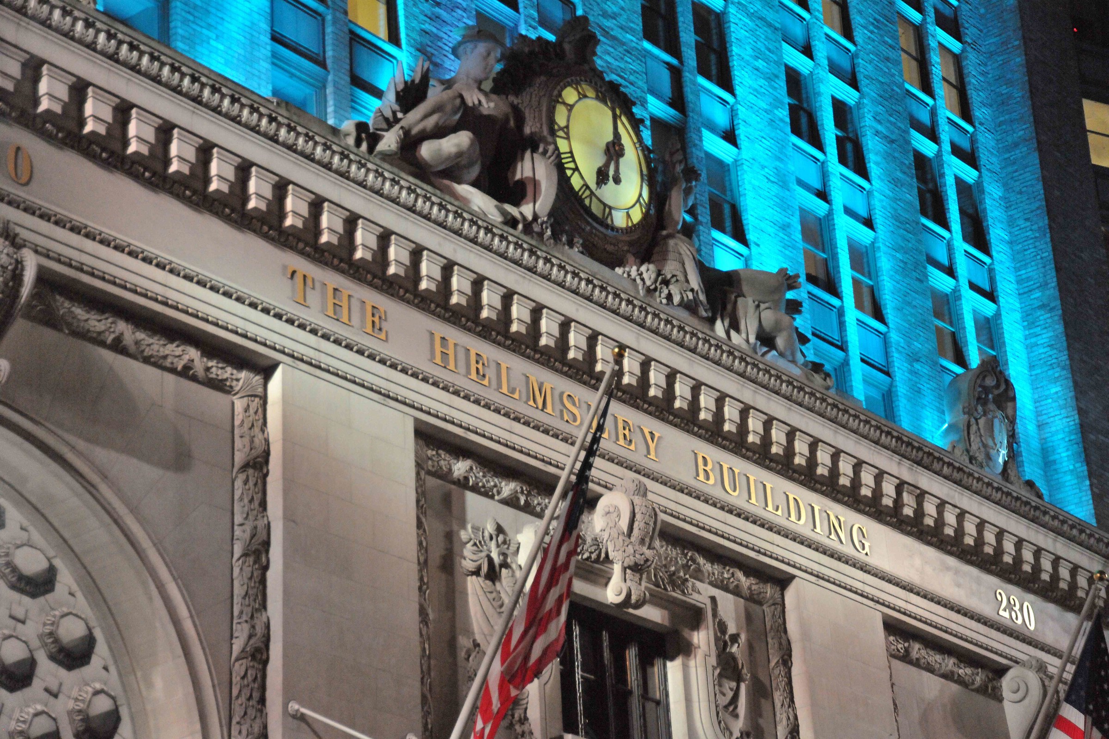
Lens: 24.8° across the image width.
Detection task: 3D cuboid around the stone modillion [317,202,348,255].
[{"bbox_3d":[-3.419,-2.169,38.611,0.330,0.559,0.502,-21,-30,34],"label":"stone modillion"}]

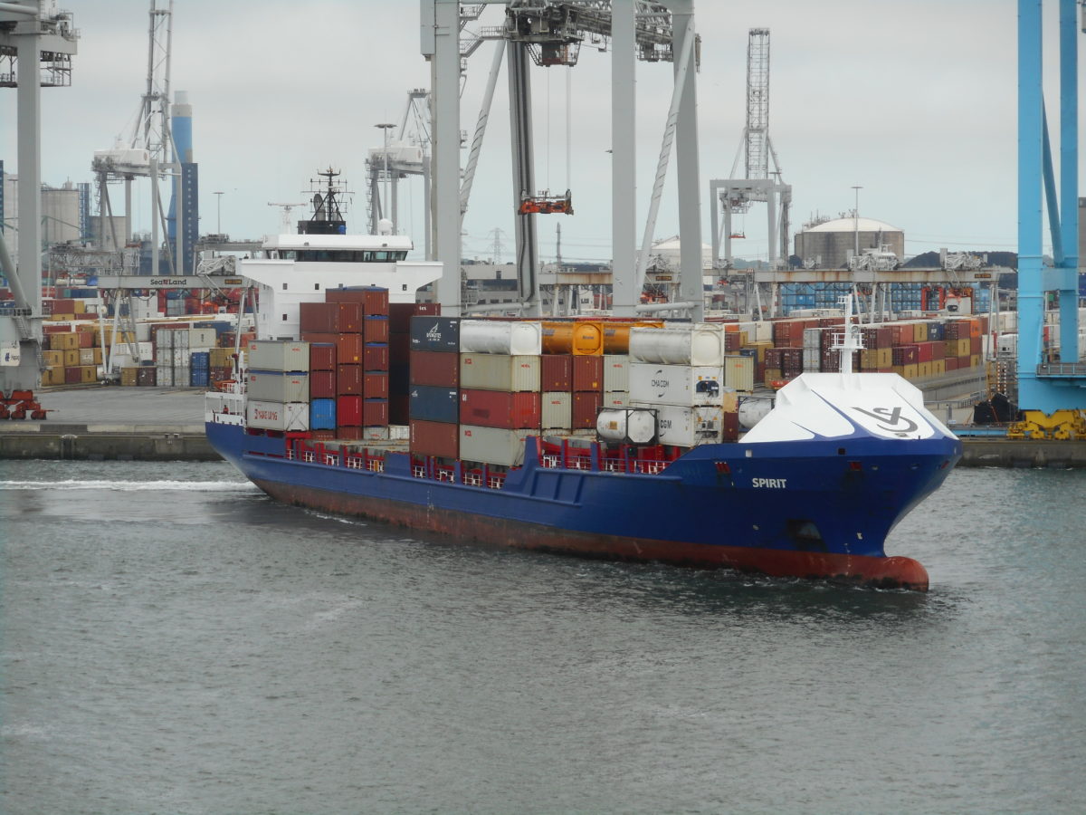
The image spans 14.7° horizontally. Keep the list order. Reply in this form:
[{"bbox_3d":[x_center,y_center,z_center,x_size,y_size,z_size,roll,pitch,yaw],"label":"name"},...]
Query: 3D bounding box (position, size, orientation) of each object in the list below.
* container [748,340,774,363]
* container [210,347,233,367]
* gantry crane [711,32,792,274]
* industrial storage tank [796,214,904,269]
[{"bbox_3d":[33.188,-8.351,644.197,2.440,2.900,12.190,0,2,15],"label":"container"},{"bbox_3d":[-48.780,-7.902,656.197,2.440,2.900,12.190,0,2,15],"label":"container"},{"bbox_3d":[81.377,-92.145,1640.000,26.000,111.000,46.000,0,2,12],"label":"gantry crane"},{"bbox_3d":[165.902,-79.897,2270.000,57.000,45.000,57.000,0,2,15],"label":"industrial storage tank"}]

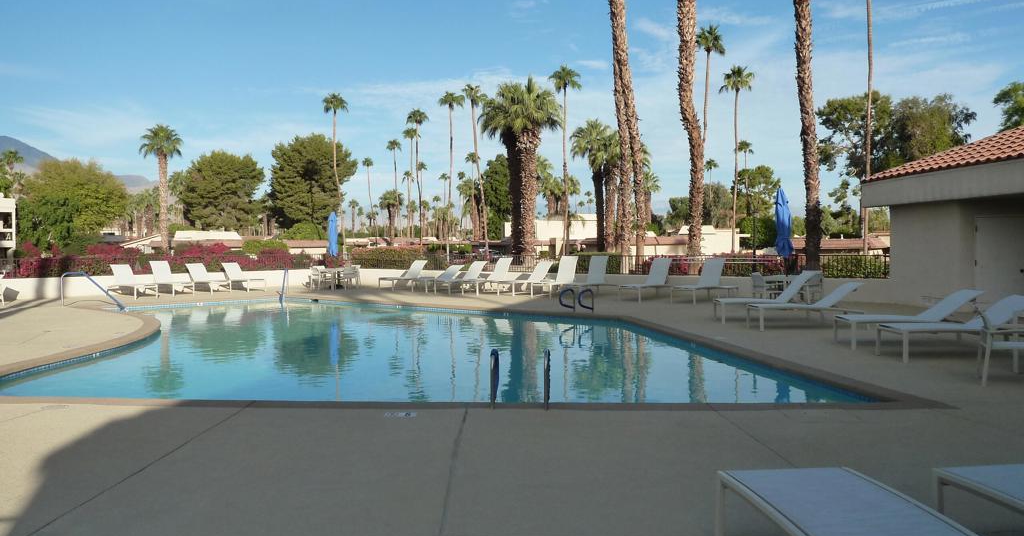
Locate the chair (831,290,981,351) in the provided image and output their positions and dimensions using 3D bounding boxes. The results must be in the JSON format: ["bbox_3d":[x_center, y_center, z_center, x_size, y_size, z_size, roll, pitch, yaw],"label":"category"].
[{"bbox_3d":[5.788,0.729,10.868,1.880,0.840,0.640,0,2,-2],"label":"chair"}]

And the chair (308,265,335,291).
[{"bbox_3d":[-6.637,0.329,25.319,0.620,0.840,0.600,-1,2,-30],"label":"chair"}]

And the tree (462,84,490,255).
[{"bbox_3d":[-3.546,-9.630,75.760,2.900,18.240,2.800,0,2,0],"label":"tree"}]

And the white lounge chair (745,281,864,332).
[{"bbox_3d":[5.248,0.685,13.220,1.960,0.831,0.640,0,2,-7],"label":"white lounge chair"}]

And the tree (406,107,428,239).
[{"bbox_3d":[-12.779,-11.266,99.726,3.000,20.600,3.000,0,2,0],"label":"tree"}]

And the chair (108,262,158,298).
[{"bbox_3d":[-10.850,0.390,21.122,1.960,0.919,0.640,2,2,41],"label":"chair"}]

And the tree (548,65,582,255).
[{"bbox_3d":[5.498,-10.799,75.695,3.400,20.219,3.400,0,2,0],"label":"tree"}]

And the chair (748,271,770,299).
[{"bbox_3d":[6.381,0.525,18.789,0.620,0.820,0.580,0,2,-14],"label":"chair"}]

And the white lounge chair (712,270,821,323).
[{"bbox_3d":[4.930,0.564,14.287,1.900,0.970,0.670,0,2,-2],"label":"white lounge chair"}]

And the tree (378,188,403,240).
[{"bbox_3d":[-20.045,-7.483,121.824,3.900,11.259,3.900,0,2,0],"label":"tree"}]

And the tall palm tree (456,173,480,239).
[{"bbox_3d":[-6.765,-8.017,114.822,3.700,13.660,3.700,0,2,0],"label":"tall palm tree"}]

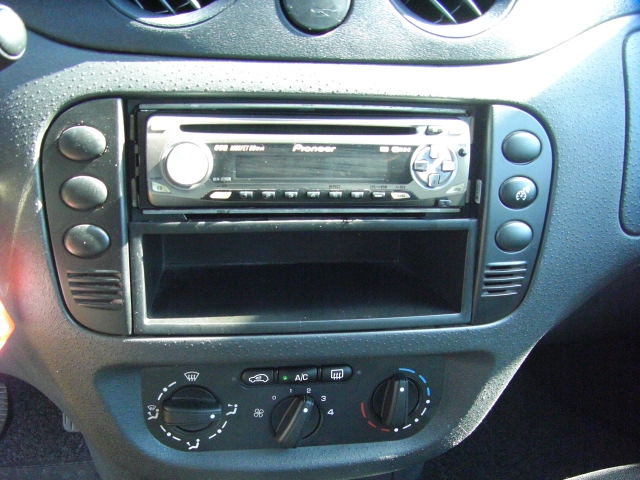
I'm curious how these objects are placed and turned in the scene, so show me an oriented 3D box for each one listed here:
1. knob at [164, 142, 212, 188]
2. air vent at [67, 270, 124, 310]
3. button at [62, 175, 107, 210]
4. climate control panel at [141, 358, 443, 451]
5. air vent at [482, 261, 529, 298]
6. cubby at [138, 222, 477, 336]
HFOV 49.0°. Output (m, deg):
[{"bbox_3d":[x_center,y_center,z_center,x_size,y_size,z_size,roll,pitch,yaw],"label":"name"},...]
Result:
[{"bbox_3d":[-0.066,-0.037,0.350,0.025,0.024,0.012,-1,12,-9],"label":"knob"},{"bbox_3d":[-0.116,0.025,0.362,0.028,0.019,0.007,-1,12,-9],"label":"air vent"},{"bbox_3d":[-0.117,-0.023,0.349,0.022,0.018,0.008,-1,12,-9],"label":"button"},{"bbox_3d":[-0.012,0.095,0.392,0.170,0.055,0.024,-1,18,-9],"label":"climate control panel"},{"bbox_3d":[0.104,0.022,0.396,0.028,0.019,0.007,-1,12,-9],"label":"air vent"},{"bbox_3d":[-0.015,0.007,0.435,0.185,0.059,0.119,-1,12,-9],"label":"cubby"}]

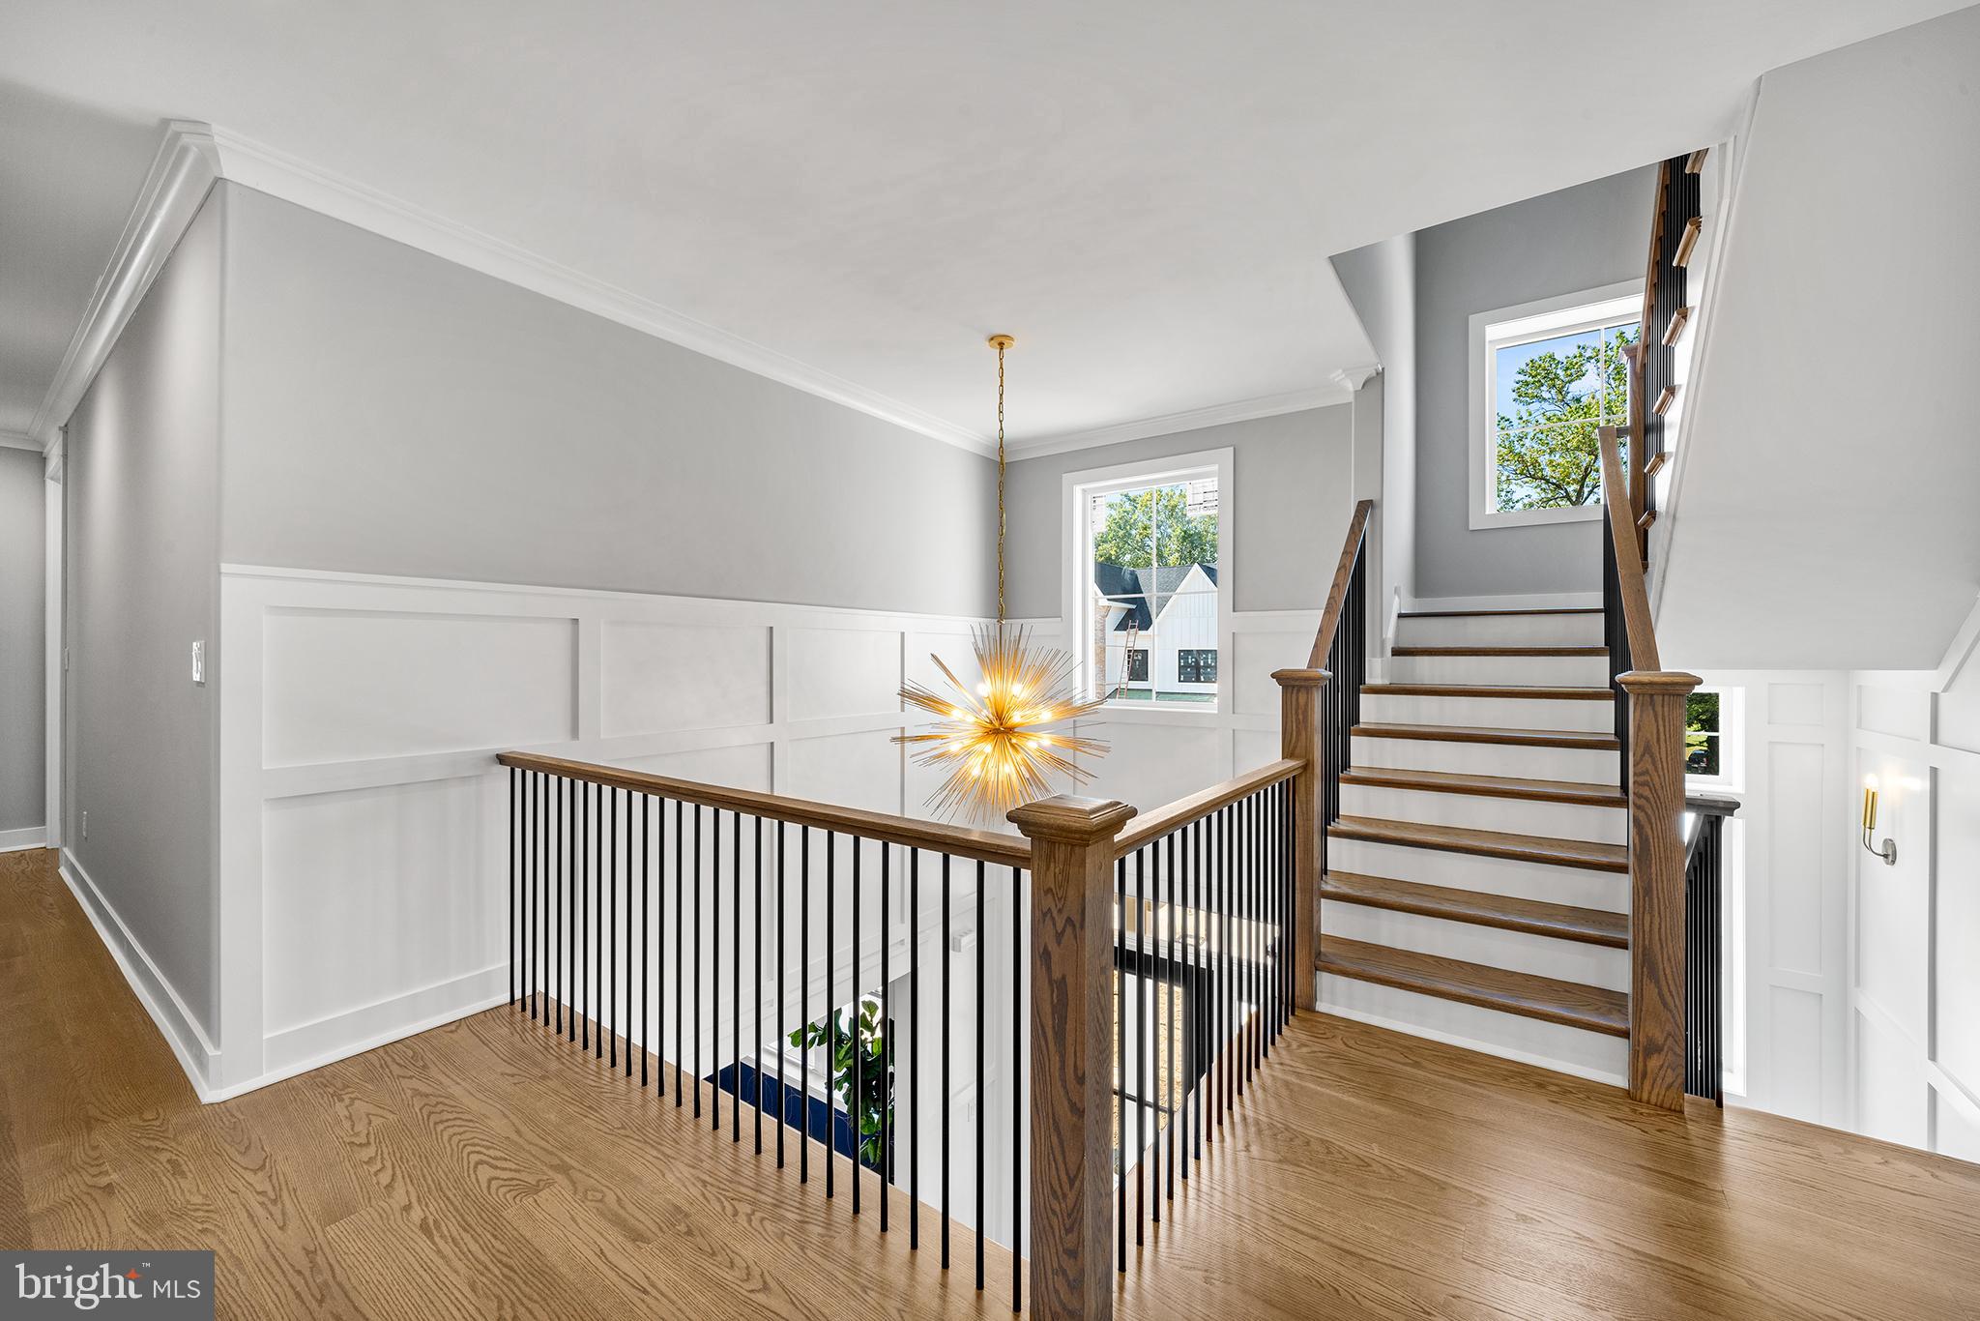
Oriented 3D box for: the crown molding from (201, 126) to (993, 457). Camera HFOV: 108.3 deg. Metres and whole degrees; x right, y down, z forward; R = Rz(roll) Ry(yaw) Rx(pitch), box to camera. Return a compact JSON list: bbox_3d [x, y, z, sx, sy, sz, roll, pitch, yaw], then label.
[{"bbox_3d":[-1.105,-1.488,3.637,0.091,0.107,3.871,0,0,36],"label":"crown molding"}]

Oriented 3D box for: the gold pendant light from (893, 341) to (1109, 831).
[{"bbox_3d":[0.056,-0.398,3.424,1.006,2.313,1.006,0,0,0],"label":"gold pendant light"}]

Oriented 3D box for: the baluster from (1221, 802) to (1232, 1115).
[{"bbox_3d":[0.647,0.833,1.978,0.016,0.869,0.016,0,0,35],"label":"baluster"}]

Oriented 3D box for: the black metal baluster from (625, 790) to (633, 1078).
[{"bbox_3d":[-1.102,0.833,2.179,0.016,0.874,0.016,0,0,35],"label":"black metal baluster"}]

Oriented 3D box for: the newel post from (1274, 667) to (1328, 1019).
[{"bbox_3d":[1.136,0.643,2.603,0.172,1.230,0.172,0,0,34],"label":"newel post"}]

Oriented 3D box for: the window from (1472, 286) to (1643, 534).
[{"bbox_3d":[3.546,-1.484,4.151,1.260,1.335,0.100,0,0,34],"label":"window"}]

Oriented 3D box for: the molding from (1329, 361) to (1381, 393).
[{"bbox_3d":[1.879,-1.458,3.695,0.224,0.097,0.091,0,0,35],"label":"molding"}]

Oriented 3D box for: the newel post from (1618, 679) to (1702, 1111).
[{"bbox_3d":[1.917,0.646,2.063,0.172,1.230,0.172,0,0,34],"label":"newel post"}]

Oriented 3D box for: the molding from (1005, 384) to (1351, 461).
[{"bbox_3d":[1.004,-1.435,4.390,2.200,0.112,0.085,0,0,34],"label":"molding"}]

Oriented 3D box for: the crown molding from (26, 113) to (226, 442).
[{"bbox_3d":[-4.258,-1.431,3.372,5.080,0.112,0.085,0,0,34],"label":"crown molding"}]

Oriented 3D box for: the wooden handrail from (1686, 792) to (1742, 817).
[{"bbox_3d":[2.023,0.408,2.014,0.125,0.055,0.068,0,0,34],"label":"wooden handrail"}]

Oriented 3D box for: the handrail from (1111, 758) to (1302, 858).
[{"bbox_3d":[0.645,0.369,1.989,0.066,0.063,1.540,0,0,37],"label":"handrail"}]

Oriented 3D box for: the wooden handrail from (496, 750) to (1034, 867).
[{"bbox_3d":[-0.849,0.371,1.997,2.240,0.056,0.067,0,0,34],"label":"wooden handrail"}]

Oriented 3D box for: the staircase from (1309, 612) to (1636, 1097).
[{"bbox_3d":[2.039,0.510,3.011,0.996,1.519,1.714,0,0,33],"label":"staircase"}]

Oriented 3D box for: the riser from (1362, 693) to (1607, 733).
[{"bbox_3d":[2.302,0.236,3.374,0.974,0.165,0.022,0,0,34],"label":"riser"}]

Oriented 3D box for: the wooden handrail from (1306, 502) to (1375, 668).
[{"bbox_3d":[1.579,-0.315,3.199,0.066,0.061,1.549,0,39,36],"label":"wooden handrail"}]

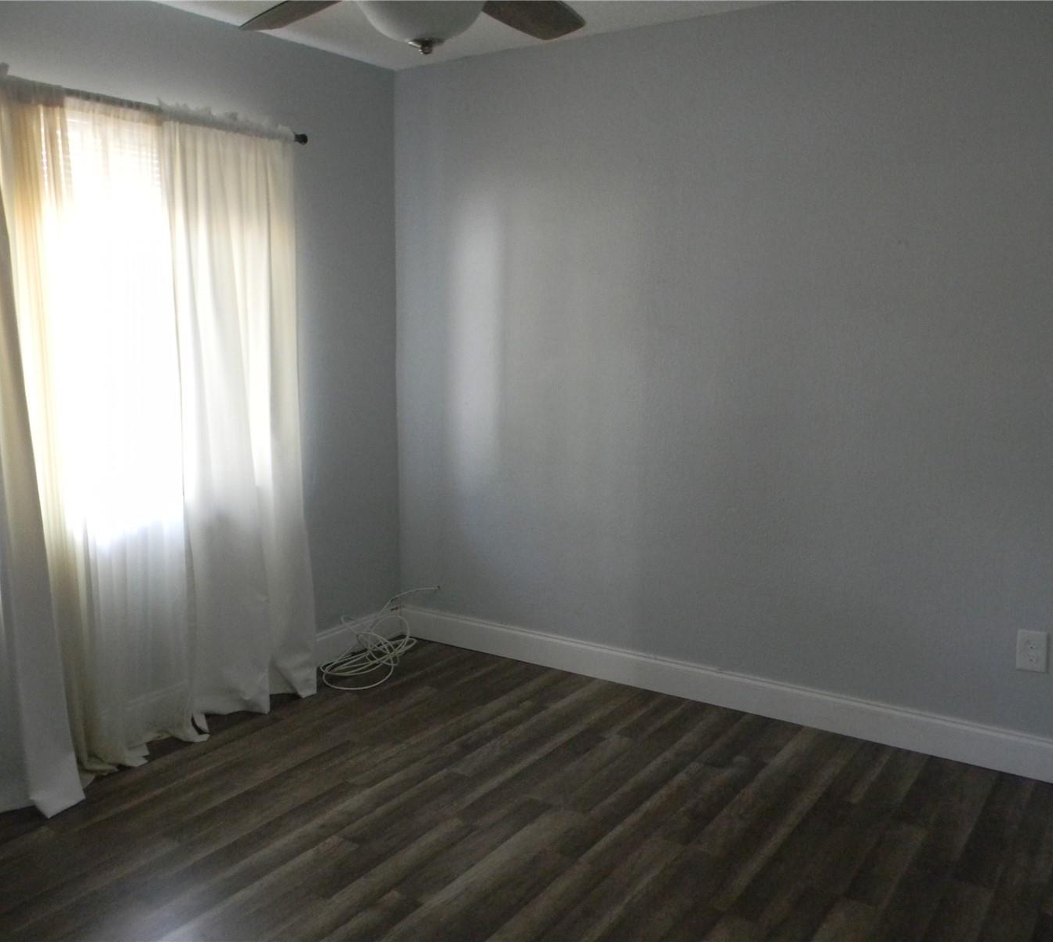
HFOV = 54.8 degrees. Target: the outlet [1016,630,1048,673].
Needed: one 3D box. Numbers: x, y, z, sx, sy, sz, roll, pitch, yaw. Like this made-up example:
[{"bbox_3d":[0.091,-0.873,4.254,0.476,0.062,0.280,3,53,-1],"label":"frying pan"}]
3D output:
[{"bbox_3d":[1.551,0.555,3.115,0.080,0.124,0.010,6,11,33],"label":"outlet"}]

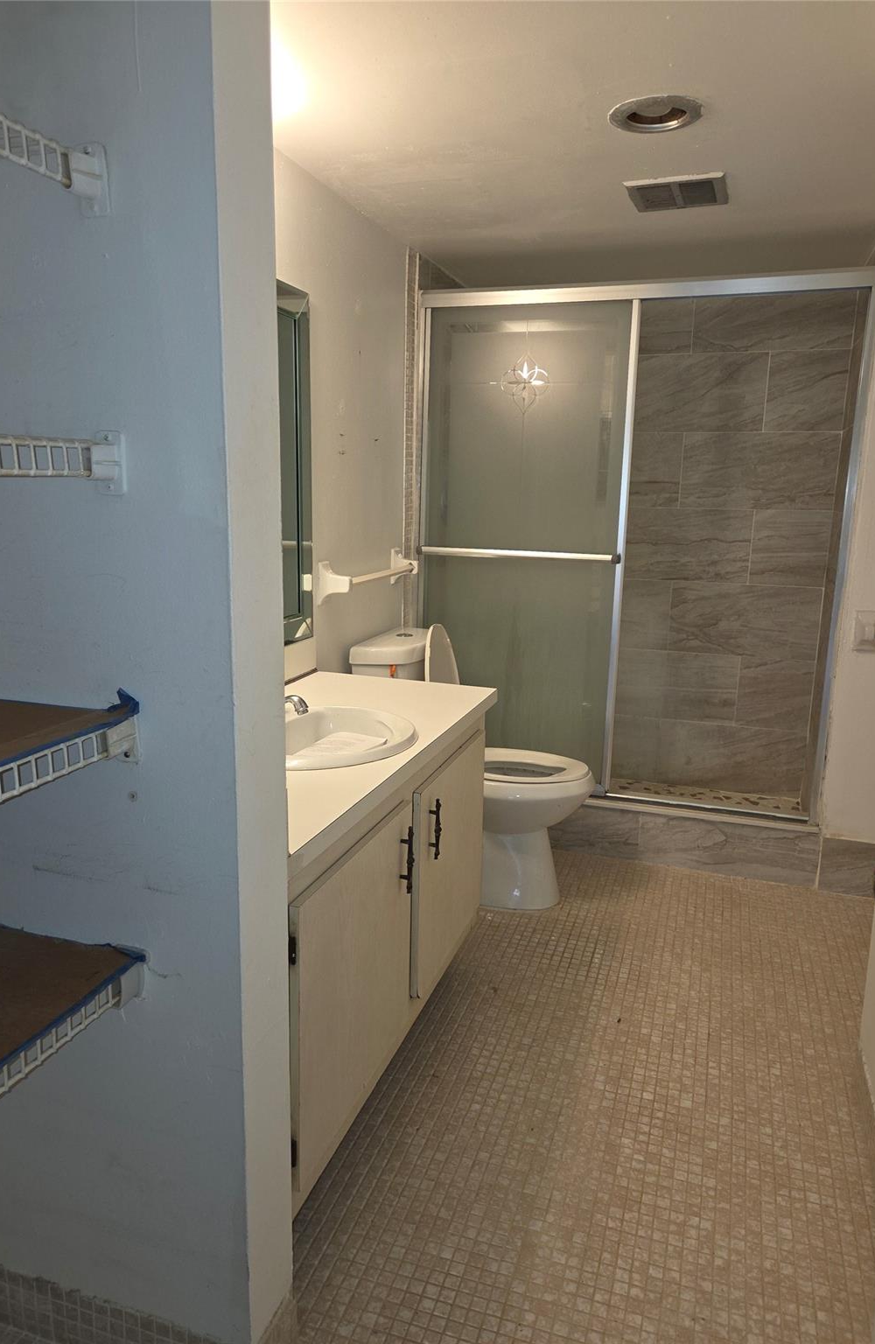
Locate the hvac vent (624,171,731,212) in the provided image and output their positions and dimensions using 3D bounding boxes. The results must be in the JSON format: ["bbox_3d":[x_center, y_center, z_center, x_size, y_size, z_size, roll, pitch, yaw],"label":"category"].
[{"bbox_3d":[0.659,-1.317,2.453,0.265,0.023,0.250,5,13,18],"label":"hvac vent"}]

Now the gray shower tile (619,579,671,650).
[{"bbox_3d":[0.726,-0.269,3.965,0.606,0.305,0.015,5,13,18],"label":"gray shower tile"}]

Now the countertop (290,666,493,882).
[{"bbox_3d":[-0.293,0.163,2.005,0.550,0.043,1.235,5,13,18],"label":"countertop"}]

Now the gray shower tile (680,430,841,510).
[{"bbox_3d":[1.310,-0.819,3.646,0.598,0.305,0.015,5,13,18],"label":"gray shower tile"}]

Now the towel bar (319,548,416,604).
[{"bbox_3d":[-0.201,-0.318,2.909,0.088,0.125,0.660,5,13,18],"label":"towel bar"}]

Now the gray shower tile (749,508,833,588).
[{"bbox_3d":[1.448,-0.505,3.664,0.295,0.305,0.015,5,13,18],"label":"gray shower tile"}]

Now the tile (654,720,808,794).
[{"bbox_3d":[1.285,0.385,3.912,0.607,0.303,0.012,5,13,18],"label":"tile"}]

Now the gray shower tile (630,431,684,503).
[{"bbox_3d":[0.737,-0.871,3.834,0.606,0.305,0.015,5,13,18],"label":"gray shower tile"}]

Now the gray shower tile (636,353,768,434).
[{"bbox_3d":[1.054,-1.149,3.678,0.575,0.303,0.012,5,13,18],"label":"gray shower tile"}]

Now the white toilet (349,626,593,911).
[{"bbox_3d":[0.131,0.283,2.958,0.757,0.860,0.410,5,13,18],"label":"white toilet"}]

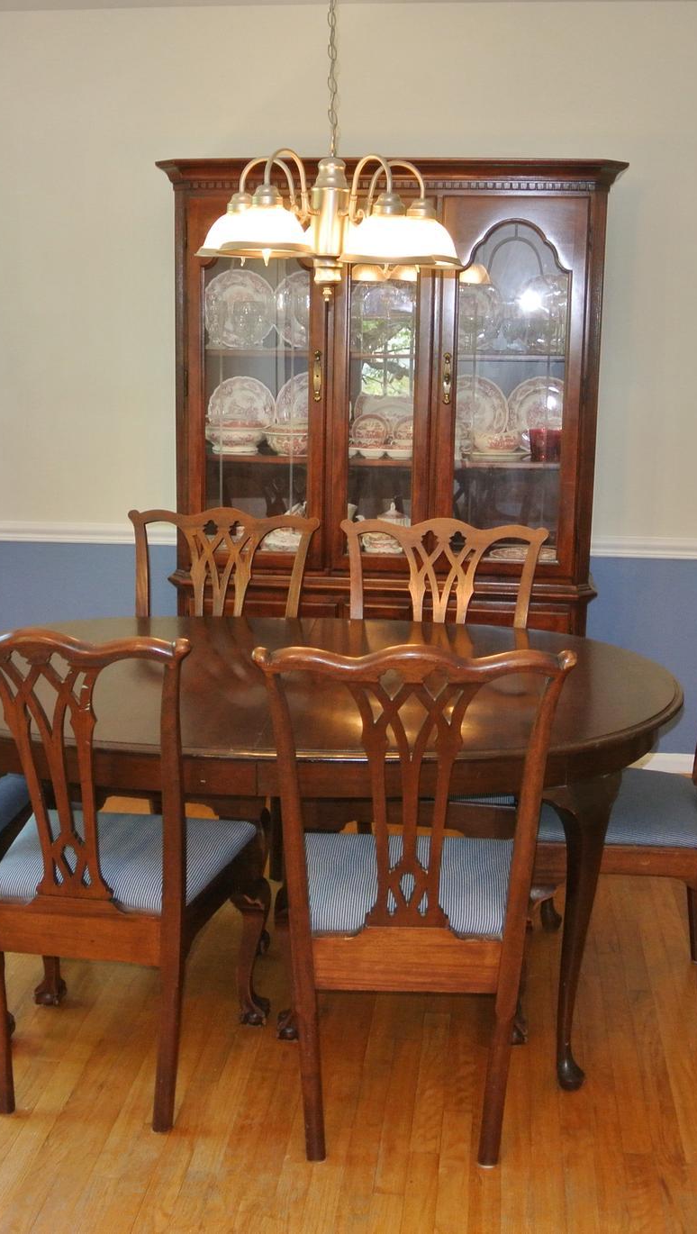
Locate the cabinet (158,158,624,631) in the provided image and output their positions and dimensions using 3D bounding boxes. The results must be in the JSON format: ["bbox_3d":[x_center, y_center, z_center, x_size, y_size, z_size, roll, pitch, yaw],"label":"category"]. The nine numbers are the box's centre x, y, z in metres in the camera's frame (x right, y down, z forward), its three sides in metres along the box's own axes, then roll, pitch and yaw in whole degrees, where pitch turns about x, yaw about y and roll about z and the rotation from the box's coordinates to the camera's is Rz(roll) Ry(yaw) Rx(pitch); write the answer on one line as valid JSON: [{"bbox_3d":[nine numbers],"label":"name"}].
[{"bbox_3d":[0.126,-0.387,4.271,1.340,1.930,0.420,2,13,6],"label":"cabinet"}]

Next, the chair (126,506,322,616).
[{"bbox_3d":[-0.364,0.259,3.545,0.530,0.995,0.550,3,13,9],"label":"chair"}]

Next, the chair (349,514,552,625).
[{"bbox_3d":[0.217,0.293,3.416,0.530,0.995,0.550,3,13,9],"label":"chair"}]

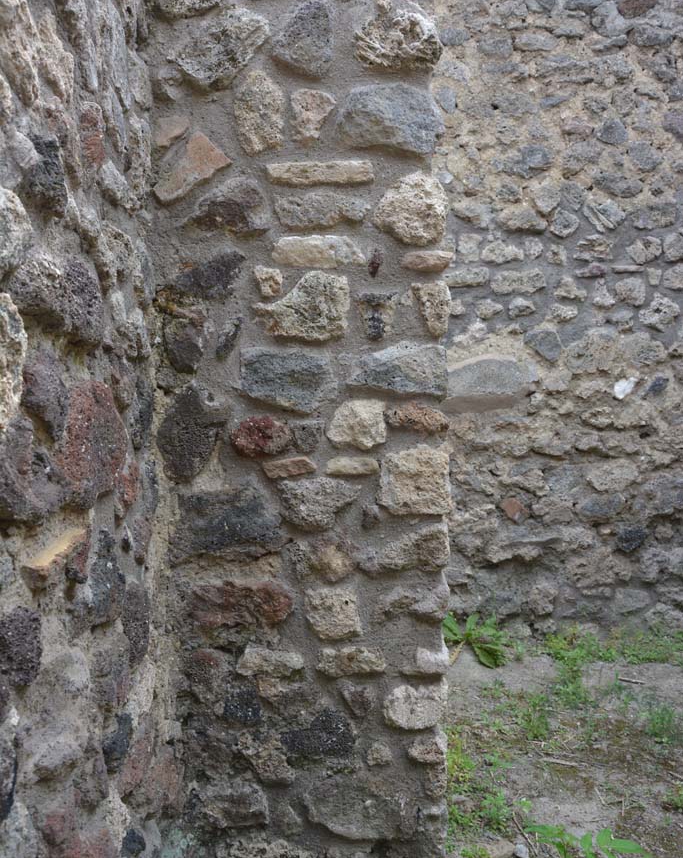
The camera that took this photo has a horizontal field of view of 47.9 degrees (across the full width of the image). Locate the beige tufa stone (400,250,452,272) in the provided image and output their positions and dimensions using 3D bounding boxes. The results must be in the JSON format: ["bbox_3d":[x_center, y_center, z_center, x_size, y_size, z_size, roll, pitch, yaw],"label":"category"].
[{"bbox_3d":[0.161,-0.319,1.465,0.098,0.041,0.065,0,4,0],"label":"beige tufa stone"}]

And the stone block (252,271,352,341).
[{"bbox_3d":[-0.079,-0.242,1.535,0.177,0.136,0.110,-1,5,-2],"label":"stone block"}]

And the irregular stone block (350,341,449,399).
[{"bbox_3d":[0.107,-0.118,1.551,0.195,0.111,0.110,-1,5,-2],"label":"irregular stone block"}]

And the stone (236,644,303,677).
[{"bbox_3d":[-0.140,0.455,1.530,0.134,0.069,0.080,0,4,0],"label":"stone"}]

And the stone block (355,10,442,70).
[{"bbox_3d":[0.106,-0.729,1.456,0.164,0.108,0.110,0,4,0],"label":"stone block"}]

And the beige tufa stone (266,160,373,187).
[{"bbox_3d":[-0.044,-0.491,1.509,0.198,0.052,0.090,-1,5,-2],"label":"beige tufa stone"}]

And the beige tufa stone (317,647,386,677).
[{"bbox_3d":[0.020,0.459,1.531,0.138,0.061,0.080,0,4,0],"label":"beige tufa stone"}]

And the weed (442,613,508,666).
[{"bbox_3d":[0.489,0.762,2.780,0.235,0.140,0.220,-1,5,-2],"label":"weed"}]

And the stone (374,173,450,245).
[{"bbox_3d":[0.131,-0.420,1.480,0.144,0.138,0.110,0,4,0],"label":"stone"}]

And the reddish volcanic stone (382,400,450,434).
[{"bbox_3d":[0.144,-0.023,1.494,0.123,0.062,0.080,0,4,0],"label":"reddish volcanic stone"}]

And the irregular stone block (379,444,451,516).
[{"bbox_3d":[0.141,0.097,1.568,0.139,0.135,0.110,-1,5,-2],"label":"irregular stone block"}]

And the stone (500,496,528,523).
[{"bbox_3d":[0.662,0.306,2.968,0.105,0.101,0.080,-1,5,-2],"label":"stone"}]

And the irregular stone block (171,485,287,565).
[{"bbox_3d":[-0.229,0.183,1.584,0.222,0.156,0.120,-1,5,-2],"label":"irregular stone block"}]

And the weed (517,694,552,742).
[{"bbox_3d":[0.542,0.815,2.170,0.094,0.100,0.090,-1,5,-2],"label":"weed"}]

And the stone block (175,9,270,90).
[{"bbox_3d":[-0.223,-0.711,1.458,0.179,0.145,0.110,0,4,0],"label":"stone block"}]

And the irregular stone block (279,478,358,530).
[{"bbox_3d":[-0.043,0.144,1.512,0.160,0.102,0.090,0,4,0],"label":"irregular stone block"}]

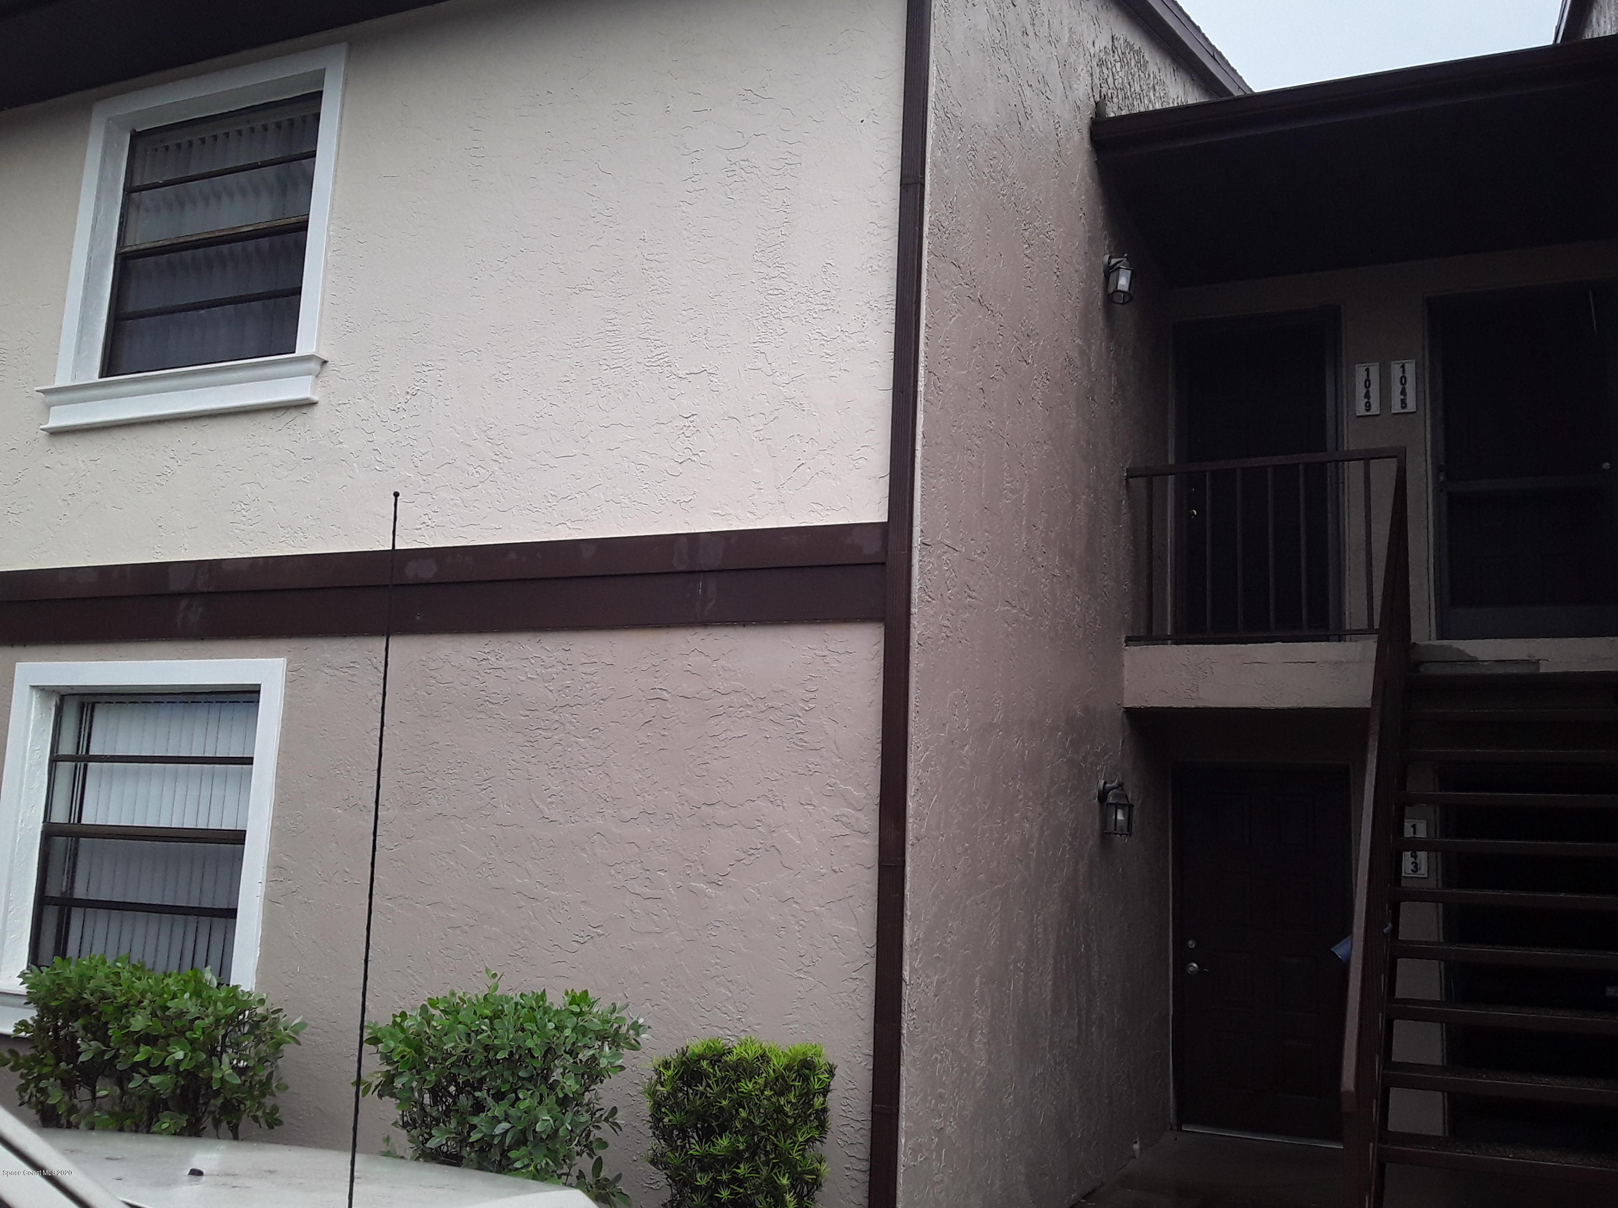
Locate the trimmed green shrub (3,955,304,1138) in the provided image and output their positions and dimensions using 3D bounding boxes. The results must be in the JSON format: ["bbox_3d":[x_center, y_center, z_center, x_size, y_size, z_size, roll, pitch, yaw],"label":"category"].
[{"bbox_3d":[-2.154,1.763,4.832,0.830,1.080,0.740,-2,-10,24],"label":"trimmed green shrub"}]

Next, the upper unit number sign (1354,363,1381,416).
[{"bbox_3d":[3.258,-1.248,8.447,0.130,0.317,0.020,-2,-10,24],"label":"upper unit number sign"}]

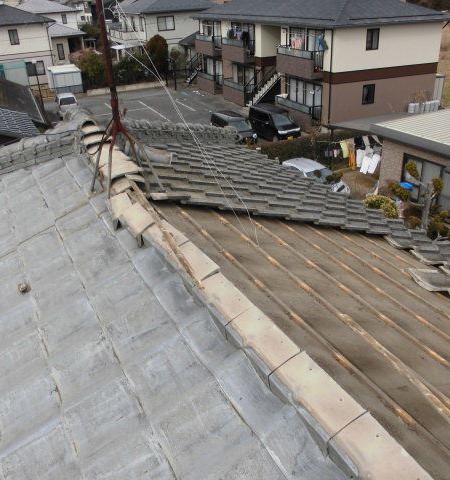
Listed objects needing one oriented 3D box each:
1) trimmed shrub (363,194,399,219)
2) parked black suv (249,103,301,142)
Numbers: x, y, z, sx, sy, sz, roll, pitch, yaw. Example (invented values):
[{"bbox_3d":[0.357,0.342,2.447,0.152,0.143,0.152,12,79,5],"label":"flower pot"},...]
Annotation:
[{"bbox_3d":[5.993,-1.158,18.260,1.330,1.050,1.330,-16,30,-27],"label":"trimmed shrub"},{"bbox_3d":[2.859,-6.718,28.116,1.500,1.800,3.450,-15,30,-25],"label":"parked black suv"}]

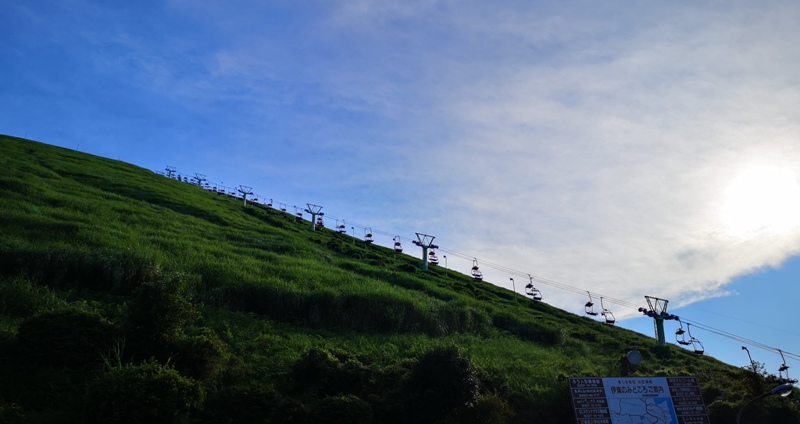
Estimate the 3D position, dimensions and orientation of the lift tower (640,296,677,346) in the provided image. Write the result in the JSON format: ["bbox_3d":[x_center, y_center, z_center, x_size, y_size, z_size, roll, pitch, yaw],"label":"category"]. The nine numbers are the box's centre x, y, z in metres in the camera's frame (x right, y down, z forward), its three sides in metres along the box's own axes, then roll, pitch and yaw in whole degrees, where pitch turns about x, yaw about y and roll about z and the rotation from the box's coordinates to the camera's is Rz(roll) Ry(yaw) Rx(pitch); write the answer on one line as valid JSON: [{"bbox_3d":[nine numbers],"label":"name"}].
[{"bbox_3d":[24.582,10.883,59.061,3.800,5.300,2.000,14,-20,-33],"label":"lift tower"}]

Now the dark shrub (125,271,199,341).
[{"bbox_3d":[-10.581,4.210,27.800,3.000,2.800,2.700,6,-29,-20],"label":"dark shrub"}]

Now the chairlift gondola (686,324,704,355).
[{"bbox_3d":[25.613,11.115,54.400,1.250,2.700,1.050,14,-32,-33],"label":"chairlift gondola"}]

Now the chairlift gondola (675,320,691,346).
[{"bbox_3d":[26.711,11.460,59.000,1.250,2.600,1.050,14,-32,-33],"label":"chairlift gondola"}]

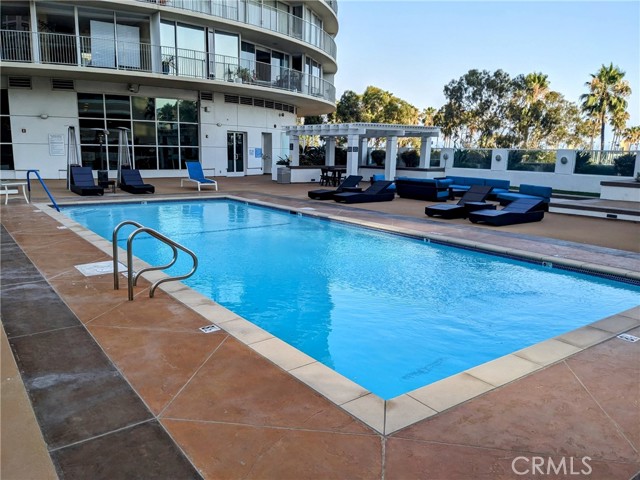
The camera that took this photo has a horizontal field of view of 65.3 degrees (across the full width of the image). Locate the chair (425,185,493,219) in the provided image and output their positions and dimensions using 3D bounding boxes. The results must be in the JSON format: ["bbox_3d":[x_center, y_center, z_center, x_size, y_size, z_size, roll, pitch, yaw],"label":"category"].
[{"bbox_3d":[3.785,-1.043,13.302,2.005,0.782,0.692,-7,13,-37],"label":"chair"}]

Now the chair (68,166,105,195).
[{"bbox_3d":[-8.072,-2.044,17.272,0.692,0.872,2.005,-6,12,-34],"label":"chair"}]

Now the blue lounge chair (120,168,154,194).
[{"bbox_3d":[-6.756,-2.170,18.382,0.692,0.785,2.005,-6,12,-34],"label":"blue lounge chair"}]

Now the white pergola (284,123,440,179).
[{"bbox_3d":[2.103,-4.427,26.187,6.000,2.860,5.400,-6,13,-36],"label":"white pergola"}]

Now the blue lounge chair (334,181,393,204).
[{"bbox_3d":[1.509,-1.622,16.611,2.005,0.667,0.692,-6,12,-36],"label":"blue lounge chair"}]

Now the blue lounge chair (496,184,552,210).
[{"bbox_3d":[6.488,-1.344,15.599,0.820,0.680,1.500,-6,13,-36],"label":"blue lounge chair"}]

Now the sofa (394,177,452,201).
[{"bbox_3d":[3.652,-1.819,17.823,0.850,0.720,1.850,-6,13,-36],"label":"sofa"}]

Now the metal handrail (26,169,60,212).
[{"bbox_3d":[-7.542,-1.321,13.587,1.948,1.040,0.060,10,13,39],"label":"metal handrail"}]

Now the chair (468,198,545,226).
[{"bbox_3d":[4.643,-0.712,12.264,2.005,0.528,0.692,-6,12,-36],"label":"chair"}]

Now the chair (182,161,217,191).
[{"bbox_3d":[-4.874,-2.544,20.151,0.680,0.980,2.000,-5,12,-32],"label":"chair"}]

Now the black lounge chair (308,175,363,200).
[{"bbox_3d":[0.638,-1.846,17.494,2.005,0.764,0.692,-8,13,-41],"label":"black lounge chair"}]

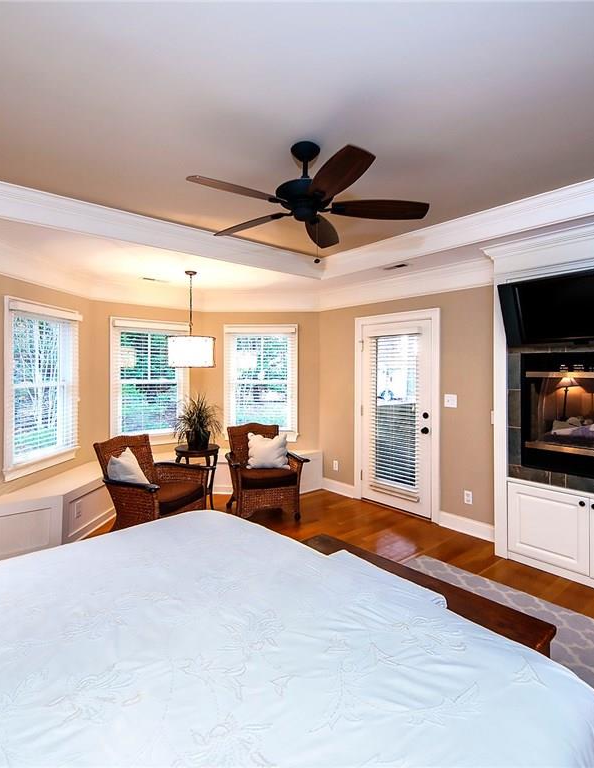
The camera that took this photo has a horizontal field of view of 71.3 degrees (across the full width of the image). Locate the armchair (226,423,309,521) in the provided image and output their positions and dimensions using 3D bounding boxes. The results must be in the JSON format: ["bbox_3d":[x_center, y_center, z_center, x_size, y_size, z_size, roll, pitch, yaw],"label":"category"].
[{"bbox_3d":[-0.359,0.930,4.505,0.775,0.908,0.785,-1,2,-16],"label":"armchair"}]

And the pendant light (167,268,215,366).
[{"bbox_3d":[-1.063,-0.628,4.172,0.474,0.979,0.474,0,2,0],"label":"pendant light"}]

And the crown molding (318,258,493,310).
[{"bbox_3d":[1.034,-1.020,4.481,0.112,0.230,2.285,-2,3,-41],"label":"crown molding"}]

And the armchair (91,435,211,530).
[{"bbox_3d":[-1.267,0.959,3.725,0.785,0.908,0.775,1,2,21],"label":"armchair"}]

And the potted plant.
[{"bbox_3d":[-1.121,0.423,4.712,0.551,0.612,0.551,0,2,0],"label":"potted plant"}]

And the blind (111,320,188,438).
[{"bbox_3d":[-1.698,-0.034,4.916,0.928,1.387,0.082,-2,3,-41],"label":"blind"}]

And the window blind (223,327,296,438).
[{"bbox_3d":[-0.469,-0.044,5.338,0.933,1.397,0.082,0,2,4],"label":"window blind"}]

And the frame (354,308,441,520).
[{"bbox_3d":[1.077,0.310,4.525,0.122,2.152,1.091,-2,3,-41],"label":"frame"}]

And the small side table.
[{"bbox_3d":[-1.137,1.049,4.733,0.510,0.653,0.510,0,2,0],"label":"small side table"}]

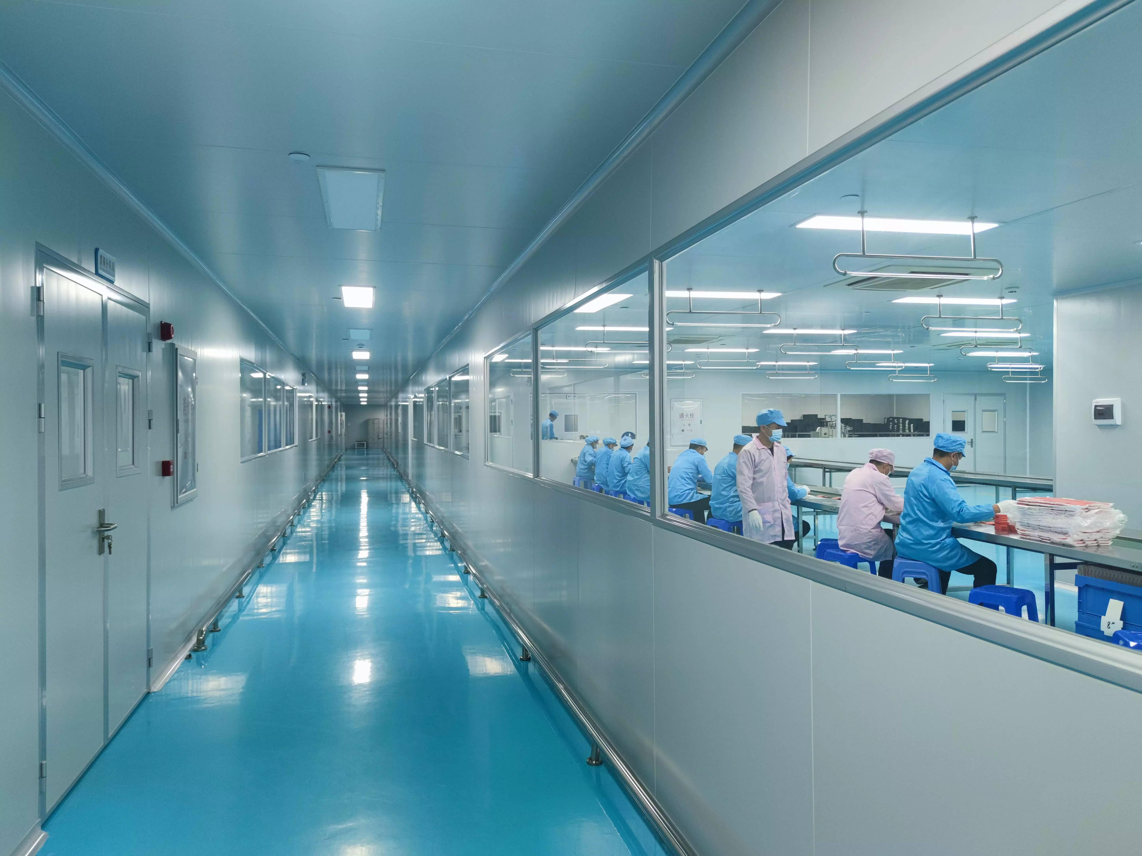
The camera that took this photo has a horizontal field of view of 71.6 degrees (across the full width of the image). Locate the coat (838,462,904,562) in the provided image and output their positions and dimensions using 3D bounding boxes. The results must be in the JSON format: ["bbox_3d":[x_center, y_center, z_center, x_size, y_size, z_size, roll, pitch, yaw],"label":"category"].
[{"bbox_3d":[2.325,0.633,6.039,0.580,0.740,0.480,-1,0,-10],"label":"coat"}]

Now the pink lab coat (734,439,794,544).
[{"bbox_3d":[1.560,0.497,6.353,0.480,0.859,0.330,-1,0,-31],"label":"pink lab coat"}]

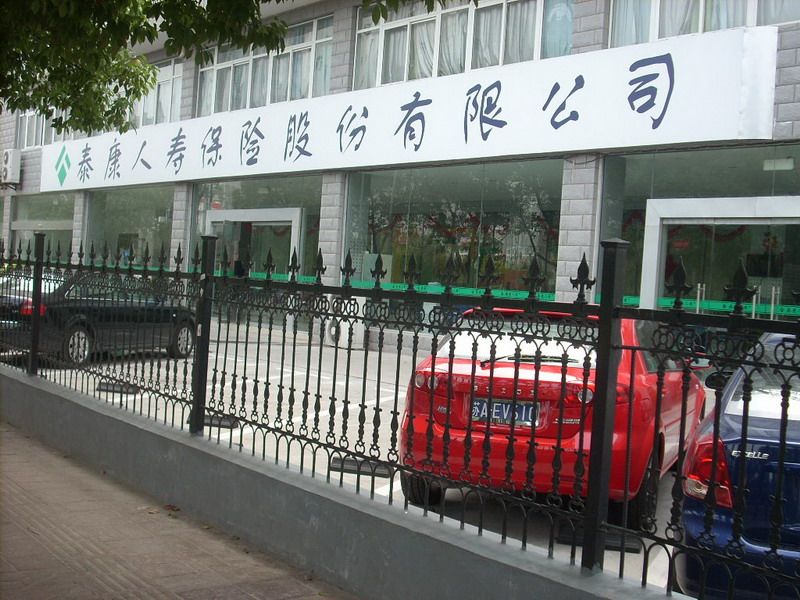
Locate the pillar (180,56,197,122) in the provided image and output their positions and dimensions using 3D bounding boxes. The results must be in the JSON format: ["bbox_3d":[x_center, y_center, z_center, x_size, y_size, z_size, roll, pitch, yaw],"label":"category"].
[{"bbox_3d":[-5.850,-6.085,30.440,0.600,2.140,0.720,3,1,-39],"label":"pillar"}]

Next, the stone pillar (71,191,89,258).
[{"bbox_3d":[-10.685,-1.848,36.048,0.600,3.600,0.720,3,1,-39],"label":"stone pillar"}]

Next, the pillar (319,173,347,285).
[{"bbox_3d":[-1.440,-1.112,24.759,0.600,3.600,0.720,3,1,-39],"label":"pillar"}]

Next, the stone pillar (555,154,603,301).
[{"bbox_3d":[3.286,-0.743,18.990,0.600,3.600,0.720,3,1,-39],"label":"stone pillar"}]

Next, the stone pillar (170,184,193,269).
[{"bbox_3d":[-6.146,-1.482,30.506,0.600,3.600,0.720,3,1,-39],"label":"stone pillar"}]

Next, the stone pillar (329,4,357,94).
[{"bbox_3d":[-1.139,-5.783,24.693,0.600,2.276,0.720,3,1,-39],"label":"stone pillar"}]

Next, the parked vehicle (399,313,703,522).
[{"bbox_3d":[1.417,0.772,8.392,1.725,1.445,4.295,4,1,22],"label":"parked vehicle"}]

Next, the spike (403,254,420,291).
[{"bbox_3d":[0.057,-0.130,5.100,0.040,0.180,0.120,3,1,-36],"label":"spike"}]

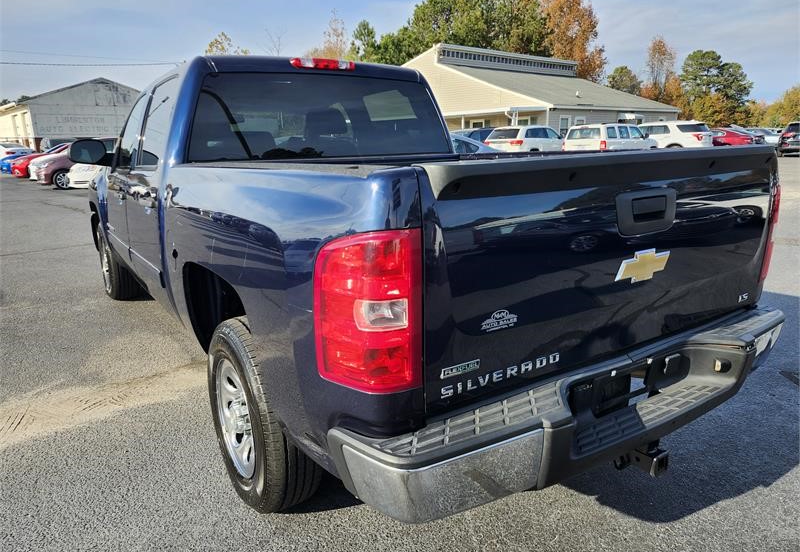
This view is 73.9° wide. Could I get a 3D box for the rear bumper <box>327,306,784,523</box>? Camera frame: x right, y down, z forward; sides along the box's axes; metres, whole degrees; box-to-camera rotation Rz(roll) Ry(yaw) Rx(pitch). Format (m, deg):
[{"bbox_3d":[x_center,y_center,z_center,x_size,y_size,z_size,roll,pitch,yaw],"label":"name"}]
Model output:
[{"bbox_3d":[0.711,0.342,1.687,1.900,0.230,0.320,-10,17,-32],"label":"rear bumper"}]

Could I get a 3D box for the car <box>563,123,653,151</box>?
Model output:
[{"bbox_3d":[8.665,-5.235,21.521,4.480,1.770,1.840,-12,18,-37],"label":"car"}]

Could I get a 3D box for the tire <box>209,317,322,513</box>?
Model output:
[{"bbox_3d":[-0.550,0.527,2.118,0.250,0.775,0.775,-11,17,-34],"label":"tire"}]

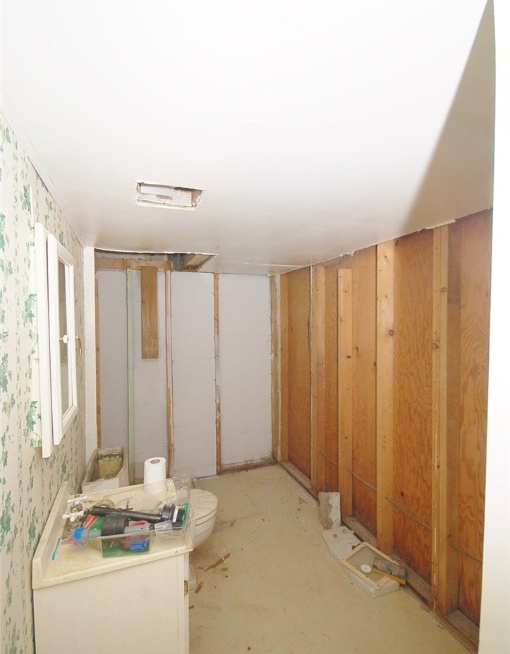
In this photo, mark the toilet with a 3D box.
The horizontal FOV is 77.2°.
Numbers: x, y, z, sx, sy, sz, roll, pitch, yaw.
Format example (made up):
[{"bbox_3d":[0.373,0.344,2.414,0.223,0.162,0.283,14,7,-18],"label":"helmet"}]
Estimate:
[{"bbox_3d":[-0.562,1.103,1.831,0.705,0.743,0.450,-1,1,-21],"label":"toilet"}]

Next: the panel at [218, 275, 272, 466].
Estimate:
[{"bbox_3d":[-0.086,0.432,3.309,0.575,1.942,0.021,-1,1,-21],"label":"panel"}]

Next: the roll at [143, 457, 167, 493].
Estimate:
[{"bbox_3d":[-0.467,0.691,1.485,0.105,0.122,0.105,-1,1,-21],"label":"roll"}]

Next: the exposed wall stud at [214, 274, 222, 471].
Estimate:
[{"bbox_3d":[-0.372,0.462,3.143,0.041,1.980,0.083,-1,1,-21],"label":"exposed wall stud"}]

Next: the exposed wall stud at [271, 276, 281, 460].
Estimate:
[{"bbox_3d":[0.226,0.444,3.374,0.042,1.958,0.084,-1,1,-21],"label":"exposed wall stud"}]

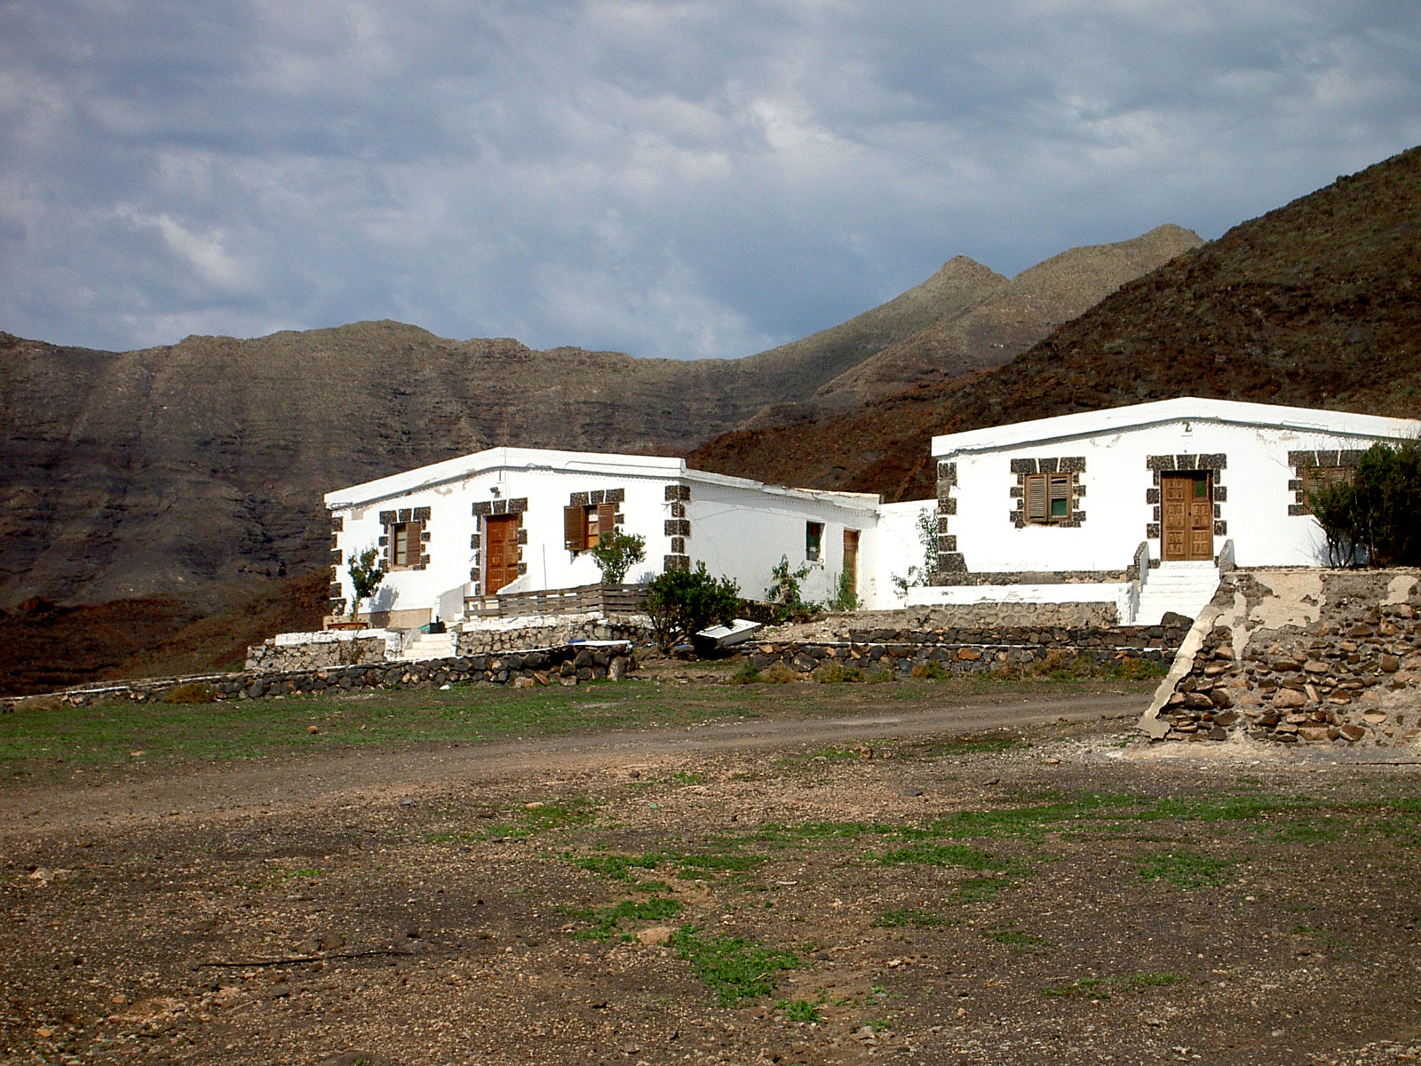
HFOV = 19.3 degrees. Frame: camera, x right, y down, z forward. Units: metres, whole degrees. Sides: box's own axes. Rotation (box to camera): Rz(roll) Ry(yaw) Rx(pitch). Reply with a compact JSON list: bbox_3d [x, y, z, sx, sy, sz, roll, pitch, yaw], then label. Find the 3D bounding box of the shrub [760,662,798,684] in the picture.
[{"bbox_3d":[1.578,3.193,95.200,0.850,0.500,0.750,0,-7,0],"label":"shrub"}]

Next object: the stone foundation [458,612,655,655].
[{"bbox_3d":[-3.815,2.574,102.347,4.650,0.950,1.900,-5,-8,37],"label":"stone foundation"}]

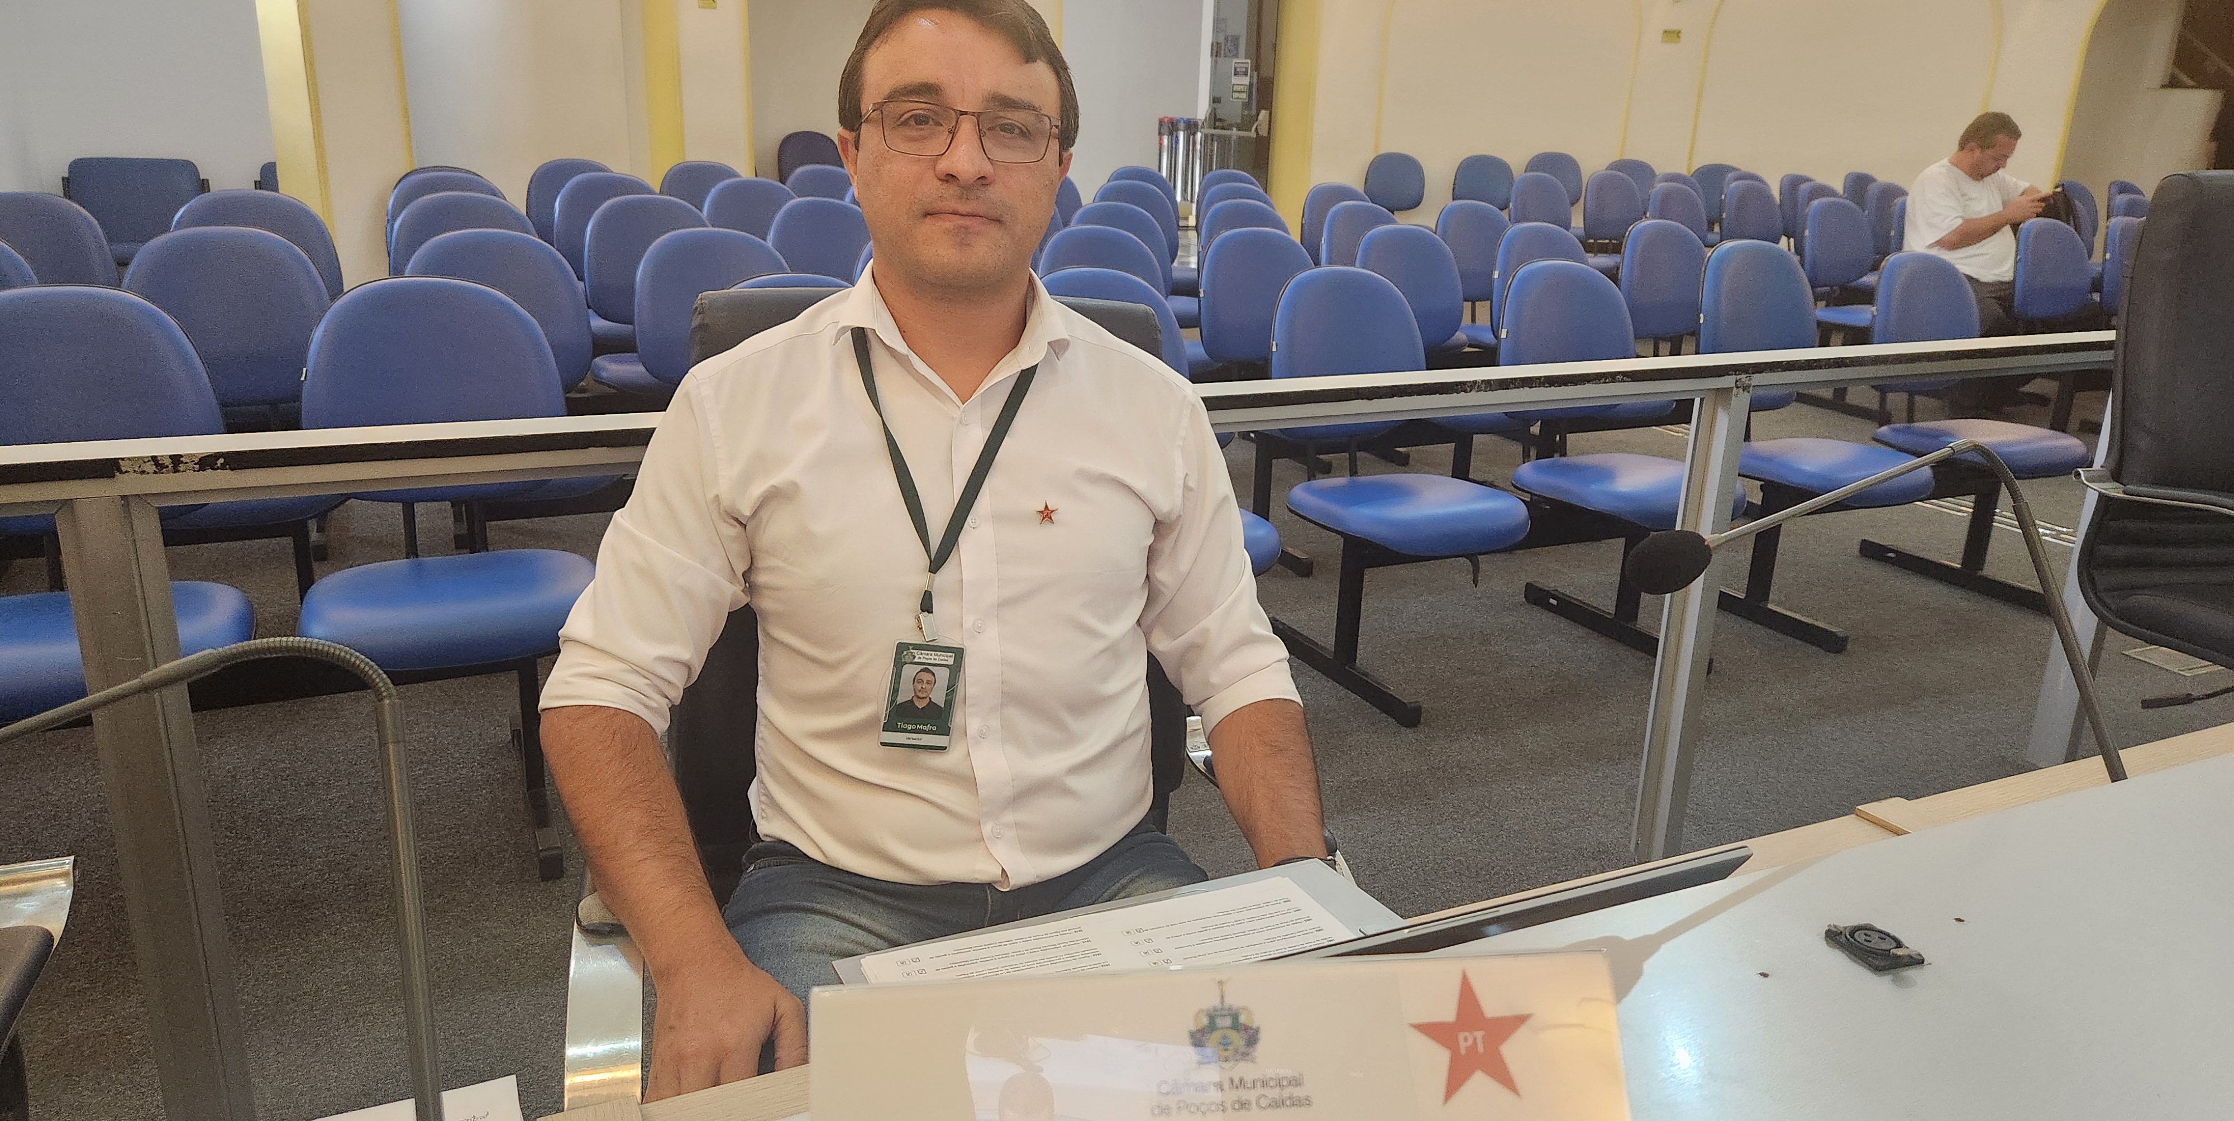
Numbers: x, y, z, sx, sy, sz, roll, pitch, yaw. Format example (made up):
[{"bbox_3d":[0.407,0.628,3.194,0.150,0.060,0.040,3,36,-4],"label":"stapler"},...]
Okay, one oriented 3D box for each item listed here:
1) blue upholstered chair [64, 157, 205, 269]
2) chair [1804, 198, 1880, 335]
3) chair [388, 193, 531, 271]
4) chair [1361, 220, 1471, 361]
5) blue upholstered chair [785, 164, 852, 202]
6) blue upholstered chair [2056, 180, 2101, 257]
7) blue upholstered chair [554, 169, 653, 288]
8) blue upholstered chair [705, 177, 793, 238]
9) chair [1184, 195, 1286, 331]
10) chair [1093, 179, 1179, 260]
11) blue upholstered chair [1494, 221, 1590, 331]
[{"bbox_3d":[-4.573,-1.431,6.918,0.580,0.860,0.580,-6,19,-23],"label":"blue upholstered chair"},{"bbox_3d":[3.139,-1.060,6.224,0.460,0.870,0.550,-7,20,-26],"label":"chair"},{"bbox_3d":[-1.767,-0.556,4.120,0.460,0.870,0.550,-7,20,-26],"label":"chair"},{"bbox_3d":[0.995,-0.553,4.531,0.450,0.906,0.570,-7,19,-27],"label":"chair"},{"bbox_3d":[-1.259,-1.310,6.685,0.475,0.874,0.580,-6,19,-23],"label":"blue upholstered chair"},{"bbox_3d":[5.882,-1.777,8.943,0.450,0.906,0.570,-7,19,-26],"label":"blue upholstered chair"},{"bbox_3d":[-1.777,-0.926,5.375,0.450,0.906,0.570,-7,19,-26],"label":"blue upholstered chair"},{"bbox_3d":[-1.294,-0.971,5.595,0.450,0.906,0.570,-7,19,-26],"label":"blue upholstered chair"},{"bbox_3d":[0.569,-0.850,5.419,0.450,0.906,0.570,-7,19,-26],"label":"chair"},{"bbox_3d":[0.148,-1.123,6.241,0.475,0.874,0.580,-6,19,-24],"label":"chair"},{"bbox_3d":[1.468,-0.605,4.737,0.450,0.906,0.570,-7,19,-26],"label":"blue upholstered chair"}]

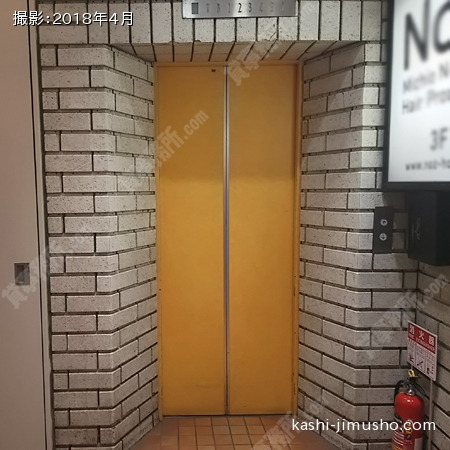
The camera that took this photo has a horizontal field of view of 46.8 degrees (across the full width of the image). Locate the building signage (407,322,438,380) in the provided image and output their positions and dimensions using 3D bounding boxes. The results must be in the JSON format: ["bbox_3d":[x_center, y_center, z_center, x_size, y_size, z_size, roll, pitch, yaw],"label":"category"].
[{"bbox_3d":[0.931,0.591,2.460,0.010,0.209,0.246,-1,6,-10],"label":"building signage"}]

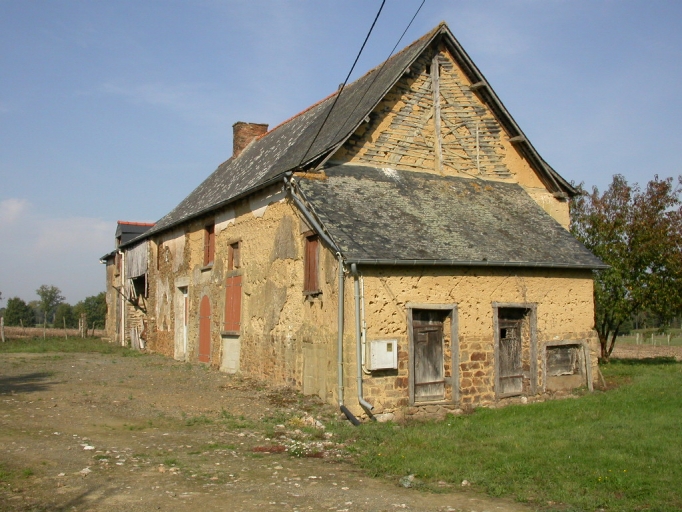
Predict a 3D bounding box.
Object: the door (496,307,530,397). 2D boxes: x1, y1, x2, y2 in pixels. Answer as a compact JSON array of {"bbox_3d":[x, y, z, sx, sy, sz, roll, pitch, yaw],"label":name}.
[{"bbox_3d":[3.465,1.979,15.255,0.706,1.774,0.080,3,-6,-27],"label":"door"}]

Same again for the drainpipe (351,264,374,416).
[{"bbox_3d":[0.339,1.418,13.271,0.481,2.590,0.330,3,-6,-27],"label":"drainpipe"}]

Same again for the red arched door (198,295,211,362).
[{"bbox_3d":[-3.714,2.021,20.726,0.080,1.856,0.964,3,-6,-28],"label":"red arched door"}]

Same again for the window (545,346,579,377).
[{"bbox_3d":[4.639,2.200,15.749,0.868,0.655,0.080,3,-6,-27],"label":"window"}]

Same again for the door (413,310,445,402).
[{"bbox_3d":[1.630,1.916,14.390,0.808,1.732,0.080,3,-6,-27],"label":"door"}]

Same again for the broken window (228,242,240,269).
[{"bbox_3d":[-2.657,0.027,18.997,0.100,0.689,0.800,3,-6,-28],"label":"broken window"}]

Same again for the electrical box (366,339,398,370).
[{"bbox_3d":[0.739,1.777,13.537,0.549,0.517,0.180,3,-6,-27],"label":"electrical box"}]

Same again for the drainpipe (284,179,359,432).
[{"bbox_3d":[-0.426,0.598,14.044,0.400,4.765,2.537,3,-6,-28],"label":"drainpipe"}]

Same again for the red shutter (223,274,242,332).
[{"bbox_3d":[-2.655,1.196,18.698,0.060,1.370,1.182,3,-6,-28],"label":"red shutter"}]

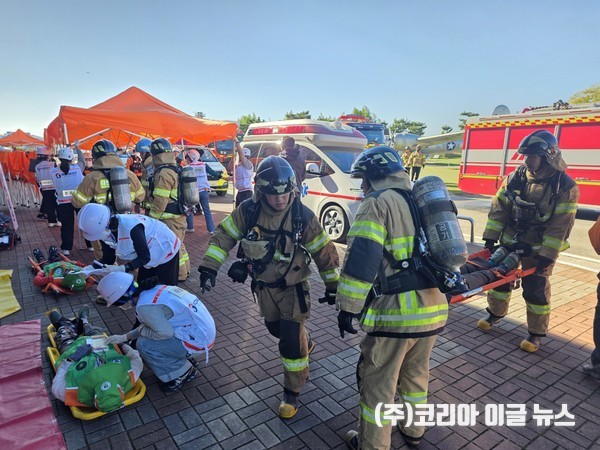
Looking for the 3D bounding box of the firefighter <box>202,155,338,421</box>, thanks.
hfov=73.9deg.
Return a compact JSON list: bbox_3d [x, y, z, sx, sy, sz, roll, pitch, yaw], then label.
[{"bbox_3d":[-0.184,0.343,2.694,0.880,1.630,0.620,3,11,10],"label":"firefighter"}]

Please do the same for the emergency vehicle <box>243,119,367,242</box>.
[{"bbox_3d":[0.497,-1.192,8.949,1.950,2.280,5.150,-6,13,-34],"label":"emergency vehicle"}]

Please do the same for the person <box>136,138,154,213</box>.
[{"bbox_3d":[-2.262,-0.405,5.982,0.520,1.760,0.600,5,12,17],"label":"person"}]

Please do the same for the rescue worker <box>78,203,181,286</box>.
[{"bbox_3d":[-1.546,0.375,3.637,0.920,1.200,0.520,2,11,5],"label":"rescue worker"}]

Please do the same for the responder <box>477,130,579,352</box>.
[{"bbox_3d":[2.061,0.121,3.596,0.570,1.860,0.650,-6,13,-34],"label":"responder"}]

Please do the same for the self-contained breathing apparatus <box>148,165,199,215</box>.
[{"bbox_3d":[-1.547,-0.446,4.902,0.420,0.620,0.420,6,12,26],"label":"self-contained breathing apparatus"}]

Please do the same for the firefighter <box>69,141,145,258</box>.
[{"bbox_3d":[-2.067,-0.058,4.372,0.560,1.760,0.690,11,14,41],"label":"firefighter"}]

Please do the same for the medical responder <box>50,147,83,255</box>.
[{"bbox_3d":[-3.599,-0.391,6.198,0.550,1.680,0.450,-3,11,-22],"label":"medical responder"}]

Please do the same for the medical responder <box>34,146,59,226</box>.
[{"bbox_3d":[-5.284,-0.846,8.347,0.450,1.600,0.520,4,11,14],"label":"medical responder"}]

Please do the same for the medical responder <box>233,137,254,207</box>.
[{"bbox_3d":[-1.189,-0.874,8.387,0.500,1.920,0.500,0,11,-5],"label":"medical responder"}]

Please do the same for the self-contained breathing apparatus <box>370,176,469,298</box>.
[{"bbox_3d":[0.625,0.058,2.000,0.320,0.570,0.350,-6,4,36],"label":"self-contained breathing apparatus"}]

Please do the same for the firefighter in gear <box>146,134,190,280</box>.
[{"bbox_3d":[-1.672,-0.218,5.082,0.560,1.760,0.580,6,12,26],"label":"firefighter in gear"}]

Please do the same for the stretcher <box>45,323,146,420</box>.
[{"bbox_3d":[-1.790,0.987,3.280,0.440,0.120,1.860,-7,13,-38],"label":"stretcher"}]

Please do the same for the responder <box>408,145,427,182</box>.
[{"bbox_3d":[5.496,-2.855,18.600,0.680,1.780,0.450,4,11,16],"label":"responder"}]

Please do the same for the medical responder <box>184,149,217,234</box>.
[{"bbox_3d":[-1.934,-0.656,7.696,0.620,1.610,0.450,-4,12,-23],"label":"medical responder"}]

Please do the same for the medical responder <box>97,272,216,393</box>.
[{"bbox_3d":[-1.012,0.710,2.945,0.860,0.780,0.560,-1,11,-12],"label":"medical responder"}]

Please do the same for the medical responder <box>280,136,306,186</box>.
[{"bbox_3d":[-0.123,-0.335,5.788,0.380,1.860,0.520,10,14,39],"label":"medical responder"}]

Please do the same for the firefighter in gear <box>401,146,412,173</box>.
[{"bbox_3d":[5.358,-2.977,19.930,0.580,1.780,0.420,3,11,11],"label":"firefighter in gear"}]

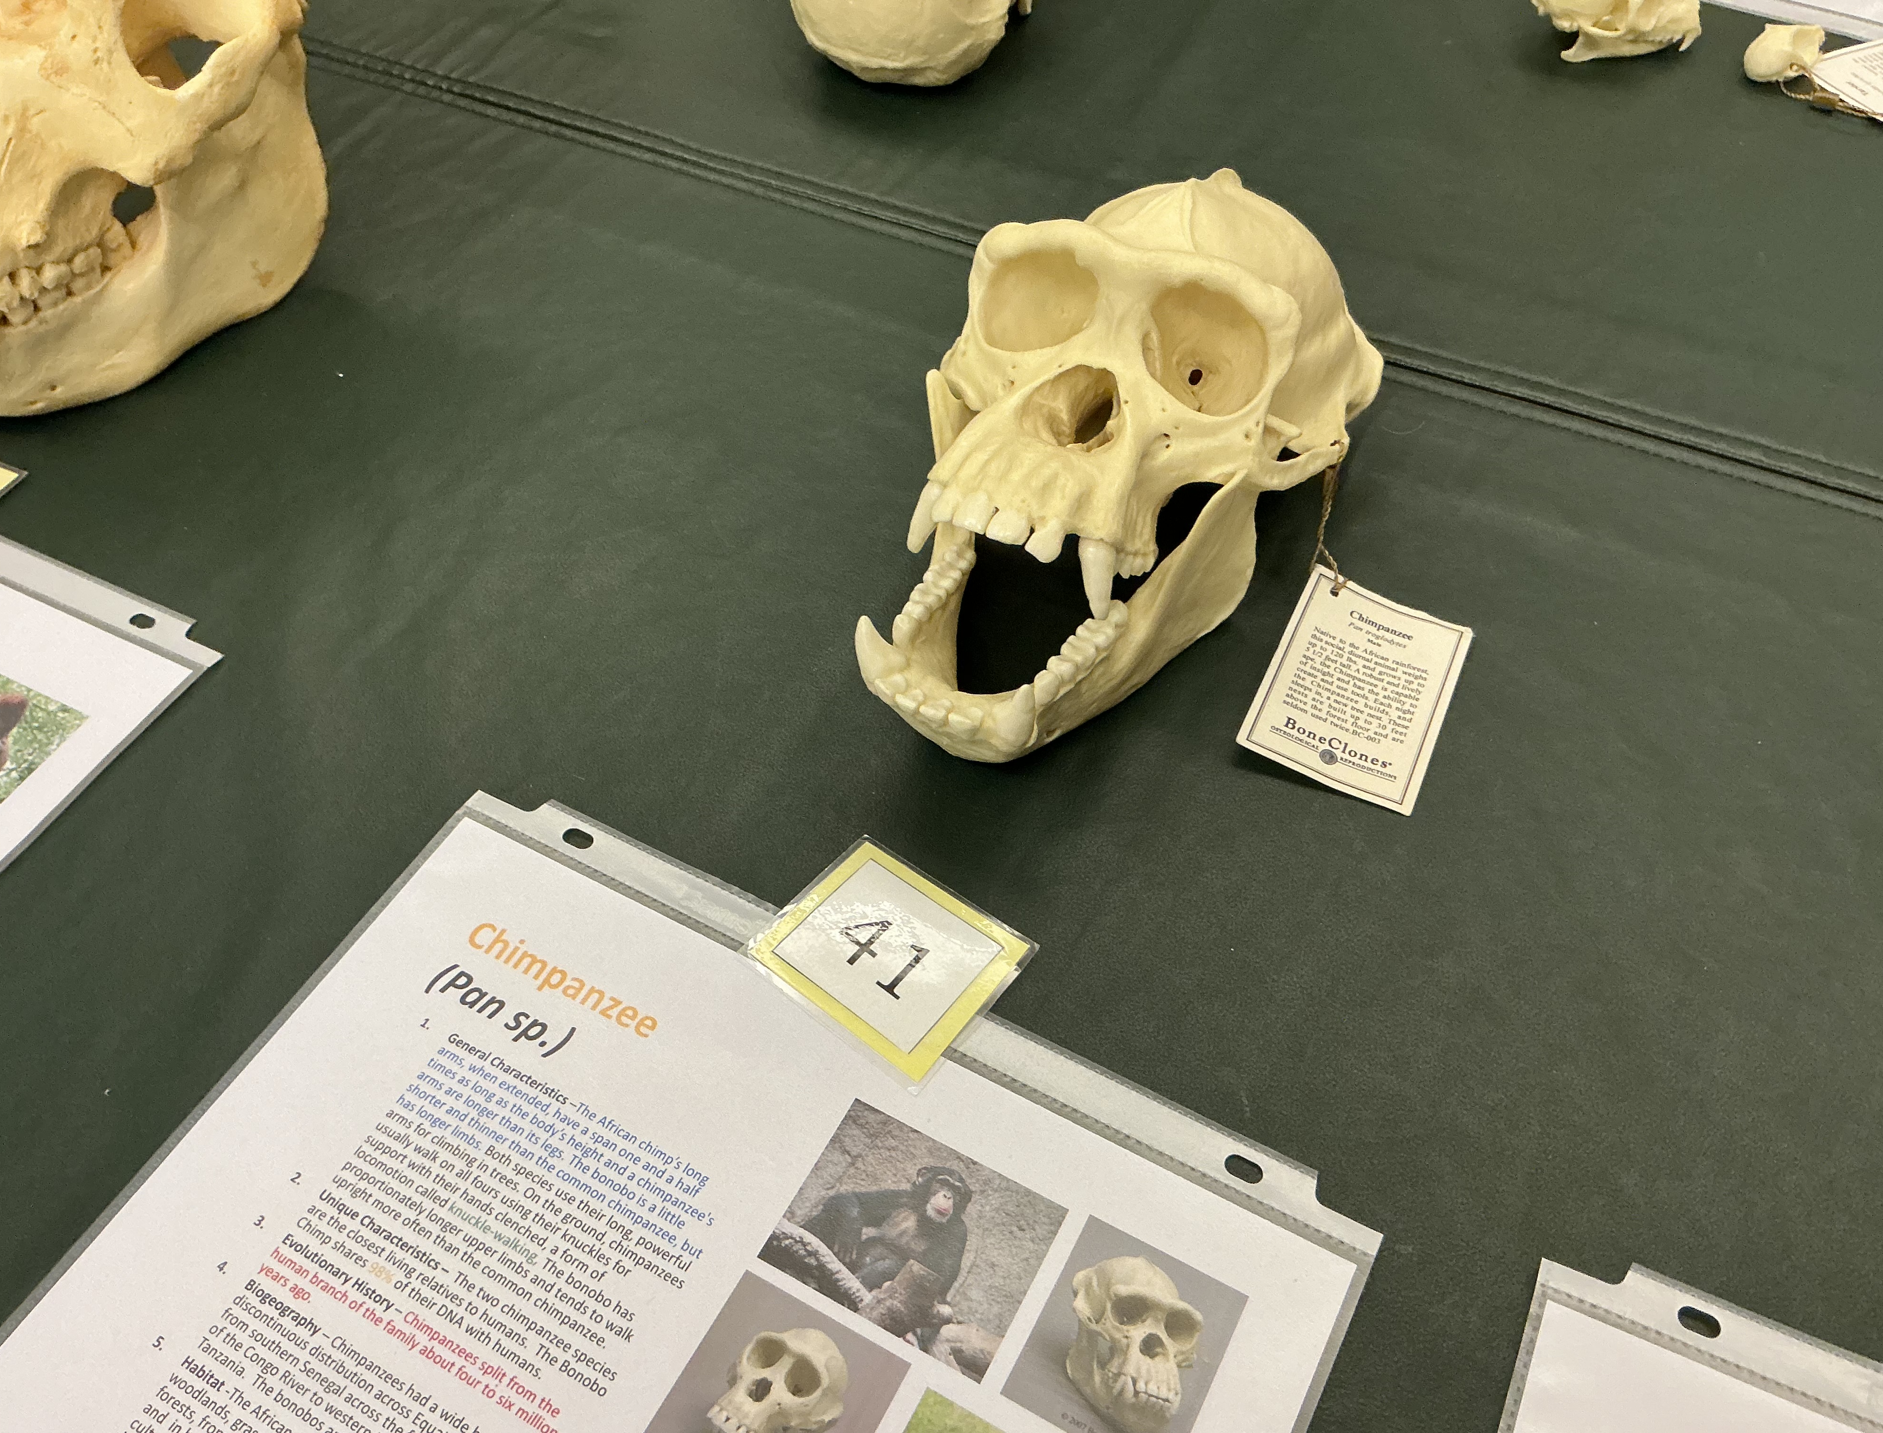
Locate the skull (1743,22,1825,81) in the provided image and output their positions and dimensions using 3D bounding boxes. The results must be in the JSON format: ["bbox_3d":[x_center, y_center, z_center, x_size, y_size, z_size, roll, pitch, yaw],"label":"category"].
[{"bbox_3d":[0.362,-0.286,0.664,0.036,0.024,0.028,-36,58,-22],"label":"skull"}]

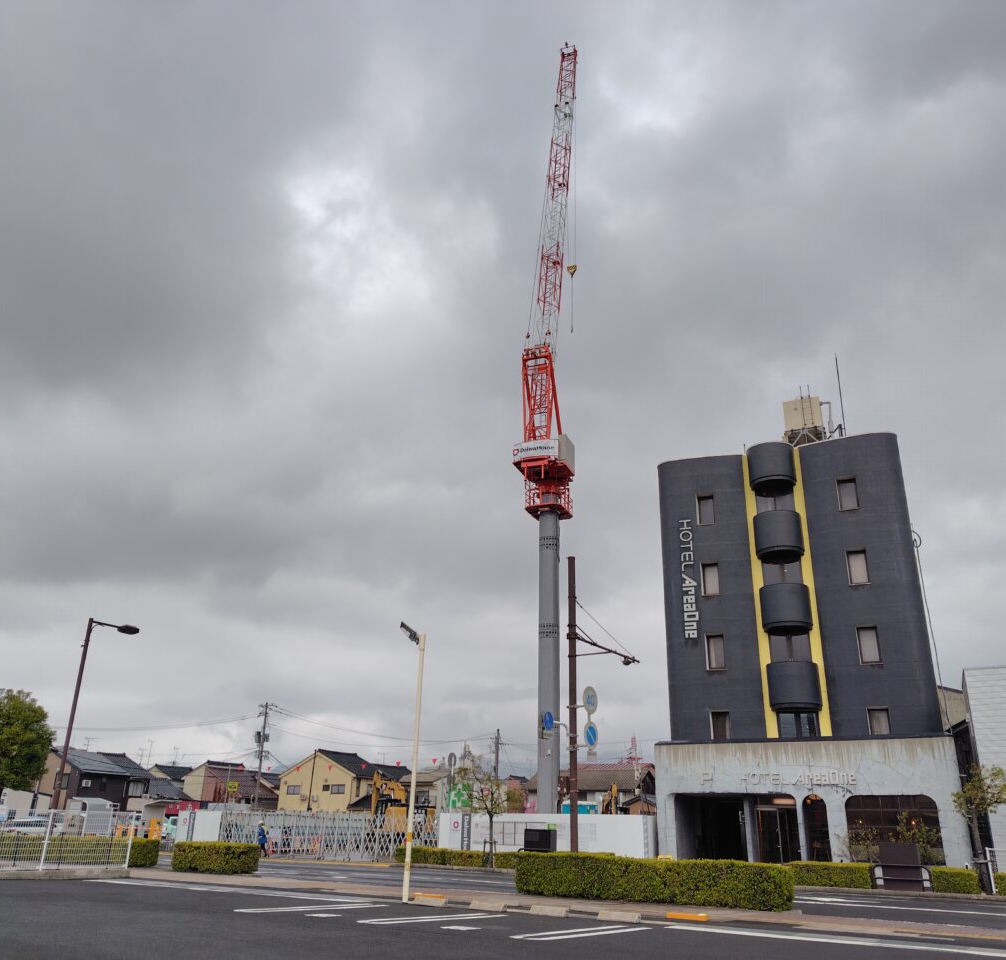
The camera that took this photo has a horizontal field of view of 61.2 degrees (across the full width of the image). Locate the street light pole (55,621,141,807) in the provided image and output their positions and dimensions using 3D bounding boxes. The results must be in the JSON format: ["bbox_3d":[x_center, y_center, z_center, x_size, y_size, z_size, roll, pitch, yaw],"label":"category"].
[{"bbox_3d":[-13.160,8.333,27.556,0.400,7.418,2.000,-10,-24,26],"label":"street light pole"}]

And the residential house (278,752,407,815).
[{"bbox_3d":[-14.478,29.759,79.592,9.680,8.130,8.200,-10,-24,26],"label":"residential house"}]

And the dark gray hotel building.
[{"bbox_3d":[13.901,6.989,40.714,11.102,20.850,13.000,-8,-23,21],"label":"dark gray hotel building"}]

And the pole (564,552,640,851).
[{"bbox_3d":[2.443,5.801,20.462,0.700,7.240,4.000,-11,-25,28],"label":"pole"}]

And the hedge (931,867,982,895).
[{"bbox_3d":[12.211,10.856,23.054,1.135,0.550,1.000,-8,-23,22],"label":"hedge"}]

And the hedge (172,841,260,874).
[{"bbox_3d":[-7.214,9.556,21.543,2.025,0.660,1.000,-10,-24,26],"label":"hedge"}]

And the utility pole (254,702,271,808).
[{"bbox_3d":[-19.915,23.850,69.439,1.600,10.878,1.000,-10,-24,26],"label":"utility pole"}]

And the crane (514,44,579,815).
[{"bbox_3d":[3.598,-8.974,57.683,3.200,62.700,7.500,-8,-23,22],"label":"crane"}]

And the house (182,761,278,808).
[{"bbox_3d":[-26.311,32.051,85.925,7.600,6.600,9.000,-8,-23,21],"label":"house"}]

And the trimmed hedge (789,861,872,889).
[{"bbox_3d":[9.433,11.382,24.537,2.122,0.550,1.000,-8,-23,22],"label":"trimmed hedge"}]

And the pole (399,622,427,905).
[{"bbox_3d":[-1.541,4.363,13.440,0.250,4.216,0.620,-10,-24,26],"label":"pole"}]

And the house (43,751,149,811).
[{"bbox_3d":[-32.868,25.080,67.482,7.252,6.565,7.400,-10,-24,26],"label":"house"}]

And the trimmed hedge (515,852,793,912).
[{"bbox_3d":[2.840,7.793,16.600,5.269,0.710,1.150,-10,-24,27],"label":"trimmed hedge"}]

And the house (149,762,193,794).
[{"bbox_3d":[-35.631,34.503,91.200,5.200,7.255,5.600,-10,-24,26],"label":"house"}]

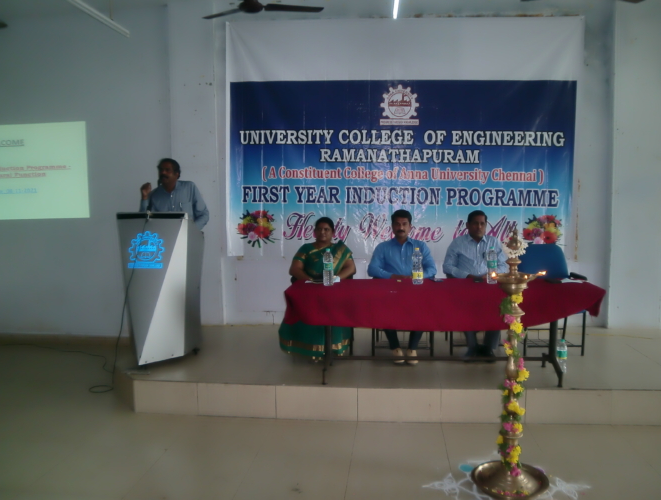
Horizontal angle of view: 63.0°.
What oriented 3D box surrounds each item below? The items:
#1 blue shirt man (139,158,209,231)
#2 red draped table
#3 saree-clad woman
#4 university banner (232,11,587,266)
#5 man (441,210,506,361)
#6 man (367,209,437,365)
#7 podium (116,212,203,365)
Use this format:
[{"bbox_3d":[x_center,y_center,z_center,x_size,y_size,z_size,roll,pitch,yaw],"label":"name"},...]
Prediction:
[{"bbox_3d":[-1.444,0.053,5.092,0.560,1.750,0.420,-1,5,-4],"label":"blue shirt man"},{"bbox_3d":[0.827,0.606,4.181,2.220,0.730,0.640,0,5,6],"label":"red draped table"},{"bbox_3d":[-0.113,0.322,4.828,0.640,1.220,0.740,0,5,6],"label":"saree-clad woman"},{"bbox_3d":[0.722,-1.140,5.683,3.701,2.493,0.050,0,5,6],"label":"university banner"},{"bbox_3d":[1.263,0.290,4.736,0.580,1.260,0.740,0,5,6],"label":"man"},{"bbox_3d":[0.633,0.288,4.739,0.590,1.280,0.740,0,5,6],"label":"man"},{"bbox_3d":[-1.487,0.325,4.716,0.570,1.270,0.500,-1,5,-2],"label":"podium"}]

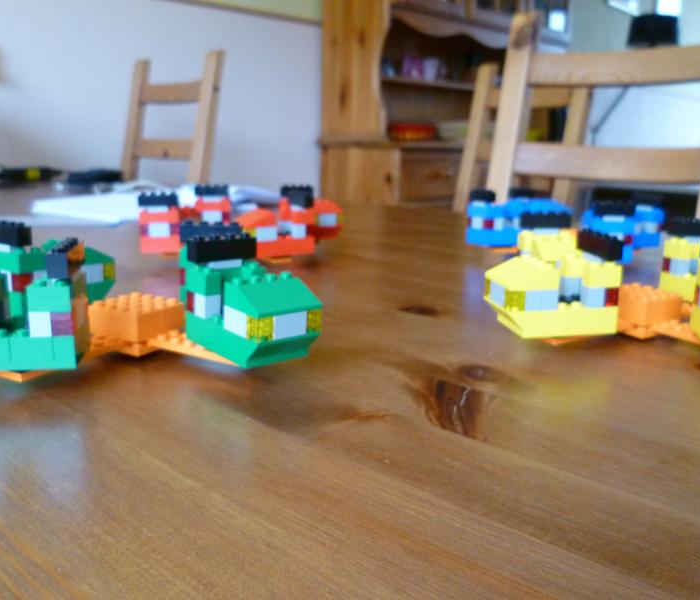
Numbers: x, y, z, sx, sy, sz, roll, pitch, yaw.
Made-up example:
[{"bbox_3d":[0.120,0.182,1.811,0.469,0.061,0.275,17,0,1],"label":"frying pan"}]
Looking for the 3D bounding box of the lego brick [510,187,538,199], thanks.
[{"bbox_3d":[0.168,-0.103,0.663,0.008,0.011,0.032,-4,14,-21],"label":"lego brick"}]

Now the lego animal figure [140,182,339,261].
[{"bbox_3d":[-0.093,-0.068,0.592,0.156,0.055,0.152,3,14,8],"label":"lego animal figure"}]

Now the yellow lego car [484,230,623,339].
[{"bbox_3d":[0.099,-0.009,0.342,0.056,0.046,0.032,-1,13,-10],"label":"yellow lego car"}]

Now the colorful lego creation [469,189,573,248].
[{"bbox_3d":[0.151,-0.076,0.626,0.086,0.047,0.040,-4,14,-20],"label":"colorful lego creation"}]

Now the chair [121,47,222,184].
[{"bbox_3d":[-0.568,-0.060,1.655,0.395,1.035,0.480,12,17,39],"label":"chair"}]

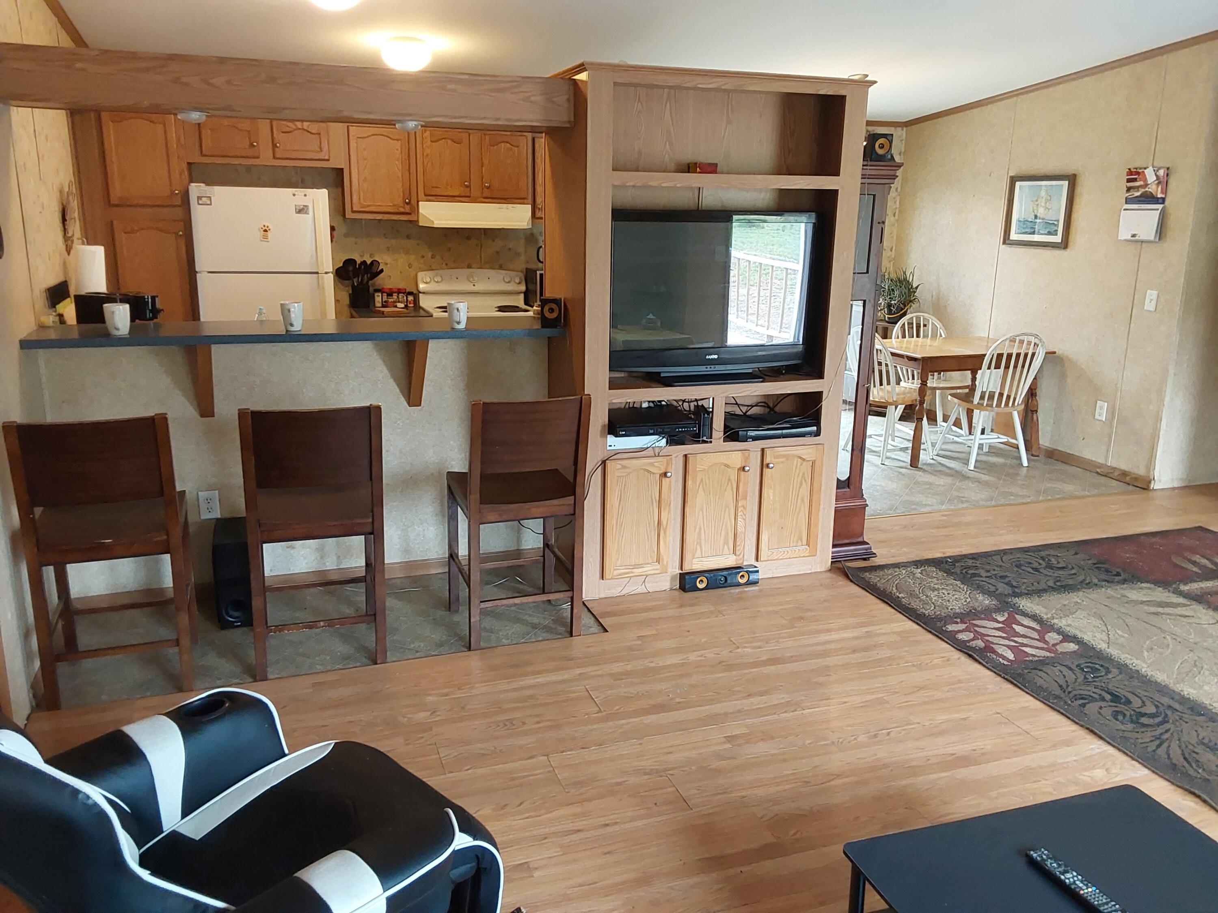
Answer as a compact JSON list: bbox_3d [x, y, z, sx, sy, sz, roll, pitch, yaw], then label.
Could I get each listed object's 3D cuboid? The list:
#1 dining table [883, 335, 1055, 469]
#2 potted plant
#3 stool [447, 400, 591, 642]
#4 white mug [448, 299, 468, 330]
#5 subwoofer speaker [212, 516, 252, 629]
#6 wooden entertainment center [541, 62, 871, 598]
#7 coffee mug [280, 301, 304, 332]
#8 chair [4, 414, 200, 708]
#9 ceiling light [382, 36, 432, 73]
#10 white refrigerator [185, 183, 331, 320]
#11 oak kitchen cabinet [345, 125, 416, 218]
[{"bbox_3d":[2.326,-0.408,6.810,1.094,0.719,0.831,-4,15,-19],"label":"dining table"},{"bbox_3d":[2.212,-1.226,7.522,0.370,0.425,0.370,-4,15,-19],"label":"potted plant"},{"bbox_3d":[-0.358,0.212,3.814,0.455,0.965,0.480,-4,15,-19],"label":"stool"},{"bbox_3d":[-0.609,-0.568,3.979,0.080,0.104,0.112,-2,14,-13],"label":"white mug"},{"bbox_3d":[-1.512,0.465,3.982,0.130,0.352,0.335,-4,15,-19],"label":"subwoofer speaker"},{"bbox_3d":[0.378,-0.524,4.321,1.244,2.095,0.626,-4,15,-19],"label":"wooden entertainment center"},{"bbox_3d":[-1.260,-0.560,3.915,0.090,0.115,0.115,-1,14,-10],"label":"coffee mug"},{"bbox_3d":[-1.645,0.291,3.269,0.440,0.961,0.500,-4,15,-19],"label":"chair"},{"bbox_3d":[-1.082,-2.137,5.269,0.275,0.139,0.275,-4,15,-19],"label":"ceiling light"},{"bbox_3d":[-2.139,-0.824,6.197,0.756,1.683,0.770,-4,15,-19],"label":"white refrigerator"},{"bbox_3d":[-1.510,-1.851,6.392,0.450,0.600,0.330,-4,15,-19],"label":"oak kitchen cabinet"}]

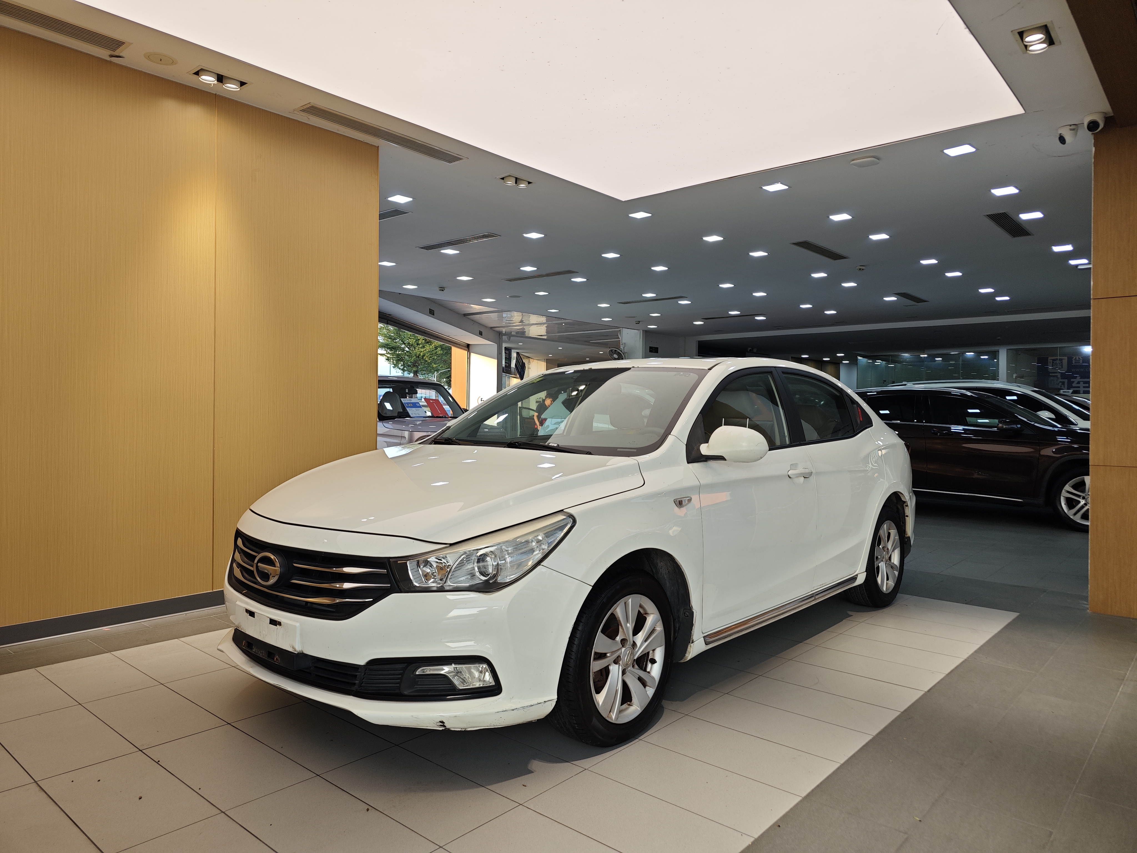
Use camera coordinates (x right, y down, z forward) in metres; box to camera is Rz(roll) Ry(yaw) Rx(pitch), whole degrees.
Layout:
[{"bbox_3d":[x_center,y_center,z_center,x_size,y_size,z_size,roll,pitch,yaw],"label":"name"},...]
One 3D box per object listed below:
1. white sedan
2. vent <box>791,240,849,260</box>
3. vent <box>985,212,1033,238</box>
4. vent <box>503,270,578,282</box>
[{"bbox_3d":[0.463,0.343,4.255,1.840,1.490,4.580,1,1,41],"label":"white sedan"},{"bbox_3d":[2.778,-1.935,8.280,0.200,0.050,1.140,1,1,41],"label":"vent"},{"bbox_3d":[4.189,-1.915,7.163,0.200,0.050,1.140,1,1,41],"label":"vent"},{"bbox_3d":[-0.381,-1.972,9.858,1.140,0.050,0.200,1,1,41],"label":"vent"}]

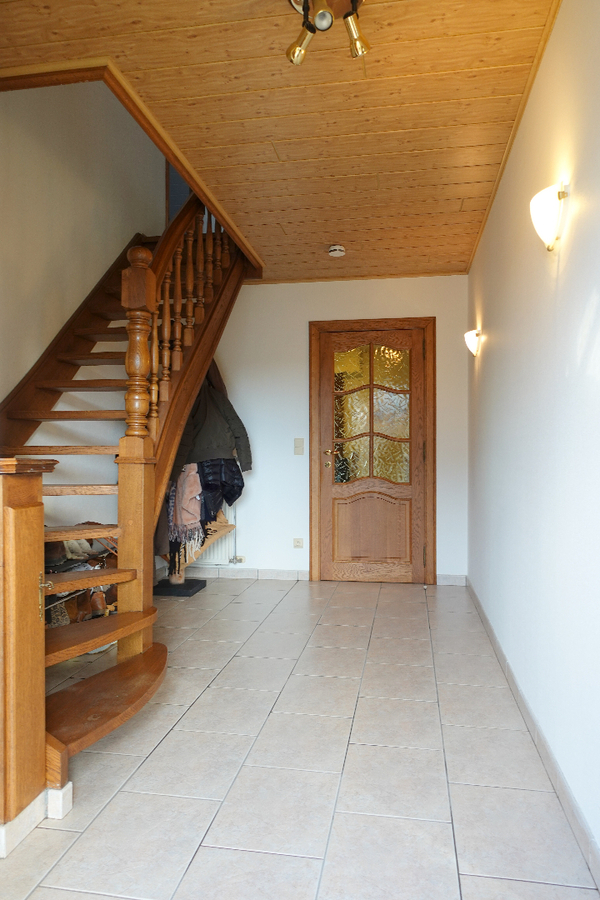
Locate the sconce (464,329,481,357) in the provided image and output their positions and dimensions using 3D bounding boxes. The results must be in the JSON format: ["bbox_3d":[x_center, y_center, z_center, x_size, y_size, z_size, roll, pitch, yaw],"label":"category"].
[{"bbox_3d":[1.124,-0.683,3.932,0.100,0.180,0.230,0,0,10],"label":"sconce"}]

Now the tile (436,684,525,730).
[{"bbox_3d":[0.740,1.058,2.481,0.323,0.010,0.409,0,0,10],"label":"tile"}]

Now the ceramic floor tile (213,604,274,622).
[{"bbox_3d":[-0.352,1.062,3.916,0.330,0.010,0.409,0,0,10],"label":"ceramic floor tile"}]

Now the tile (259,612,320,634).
[{"bbox_3d":[-0.062,1.060,3.659,0.331,0.010,0.409,0,0,10],"label":"tile"}]

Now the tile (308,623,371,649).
[{"bbox_3d":[0.235,1.068,3.421,0.333,0.010,0.411,0,0,10],"label":"tile"}]

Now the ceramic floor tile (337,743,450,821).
[{"bbox_3d":[0.303,1.059,1.927,0.331,0.010,0.409,0,0,10],"label":"ceramic floor tile"}]

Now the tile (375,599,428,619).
[{"bbox_3d":[0.679,1.066,3.976,0.333,0.010,0.411,0,0,10],"label":"tile"}]

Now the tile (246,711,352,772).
[{"bbox_3d":[0.011,1.056,2.176,0.330,0.010,0.409,0,0,10],"label":"tile"}]

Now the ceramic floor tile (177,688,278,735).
[{"bbox_3d":[-0.282,1.057,2.431,0.330,0.010,0.409,0,0,10],"label":"ceramic floor tile"}]

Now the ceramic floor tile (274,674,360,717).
[{"bbox_3d":[0.084,1.057,2.582,0.330,0.010,0.409,0,0,10],"label":"ceramic floor tile"}]

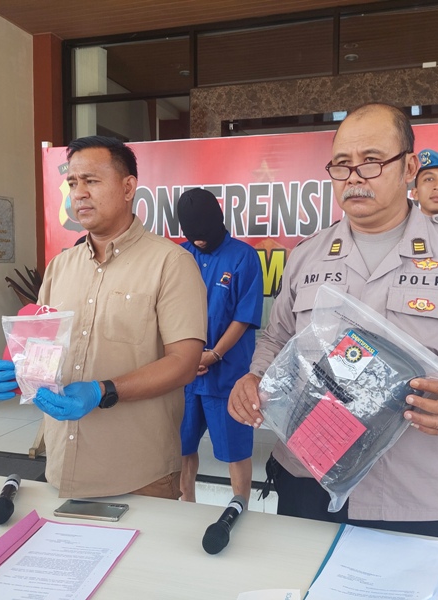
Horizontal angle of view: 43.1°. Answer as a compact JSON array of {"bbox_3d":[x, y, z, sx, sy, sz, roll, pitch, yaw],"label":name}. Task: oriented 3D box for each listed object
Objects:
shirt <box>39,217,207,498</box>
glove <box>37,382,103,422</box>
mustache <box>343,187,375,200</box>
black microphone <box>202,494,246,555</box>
[{"bbox_3d":[-0.255,0.140,1.480,0.470,0.715,0.300,2,4,26],"label":"shirt"},{"bbox_3d":[-0.334,0.223,1.230,0.155,0.090,0.090,-8,7,-33],"label":"glove"},{"bbox_3d":[0.296,-0.225,1.170,0.075,0.030,0.028,3,5,38],"label":"mustache"},{"bbox_3d":[0.017,0.484,1.214,0.056,0.056,0.233,1,1,14],"label":"black microphone"}]

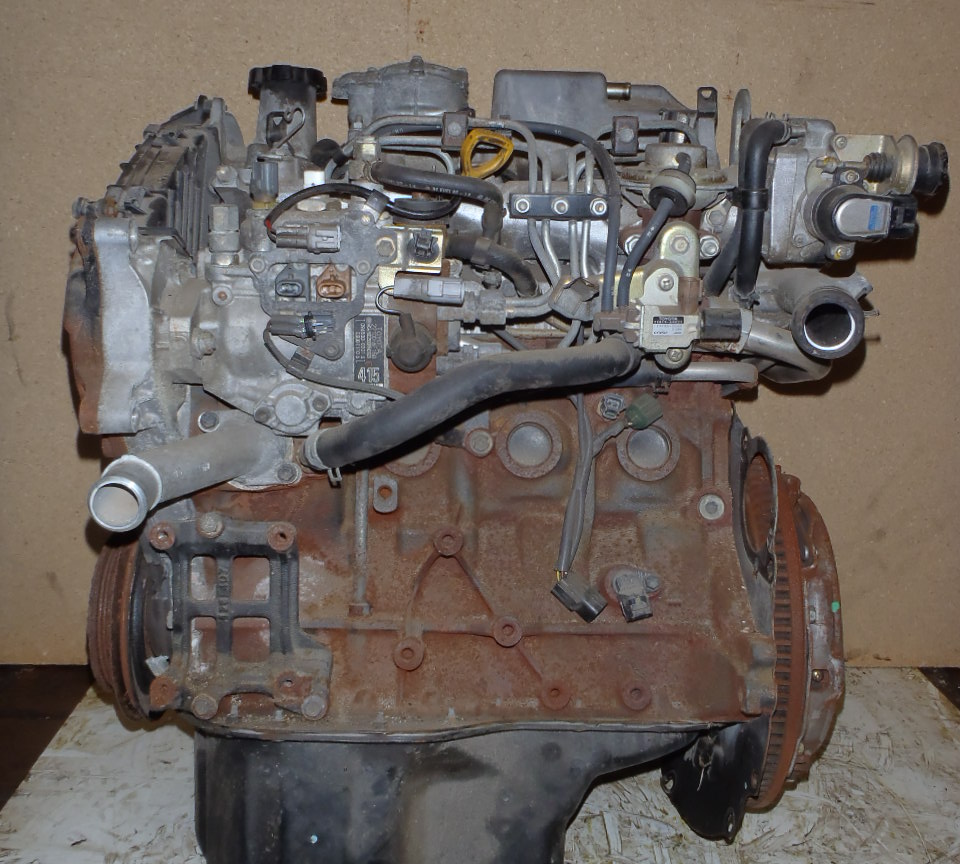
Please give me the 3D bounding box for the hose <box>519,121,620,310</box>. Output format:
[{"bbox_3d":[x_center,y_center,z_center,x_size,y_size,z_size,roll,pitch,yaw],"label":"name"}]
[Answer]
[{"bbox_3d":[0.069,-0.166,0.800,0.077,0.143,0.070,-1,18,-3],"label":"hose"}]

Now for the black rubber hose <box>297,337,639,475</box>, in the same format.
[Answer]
[{"bbox_3d":[-0.006,-0.020,0.755,0.235,0.092,0.065,-1,18,-3],"label":"black rubber hose"}]

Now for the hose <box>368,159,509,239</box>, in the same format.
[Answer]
[{"bbox_3d":[-0.032,-0.176,0.785,0.099,0.059,0.045,-1,18,-3],"label":"hose"}]

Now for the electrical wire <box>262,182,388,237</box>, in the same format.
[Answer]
[{"bbox_3d":[-0.112,-0.162,0.755,0.089,0.037,0.030,-1,18,-3],"label":"electrical wire"}]

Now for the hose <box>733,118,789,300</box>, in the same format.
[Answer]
[{"bbox_3d":[0.222,-0.176,0.820,0.042,0.141,0.045,-1,18,-3],"label":"hose"}]

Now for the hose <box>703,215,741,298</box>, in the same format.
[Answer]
[{"bbox_3d":[0.195,-0.142,0.835,0.031,0.064,0.030,-1,18,-3],"label":"hose"}]

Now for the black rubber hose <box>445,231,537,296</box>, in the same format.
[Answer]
[{"bbox_3d":[0.009,-0.134,0.820,0.073,0.049,0.040,-1,18,-3],"label":"black rubber hose"}]

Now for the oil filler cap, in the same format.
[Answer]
[{"bbox_3d":[-0.154,-0.281,0.830,0.062,0.028,0.062,-1,18,-3],"label":"oil filler cap"}]

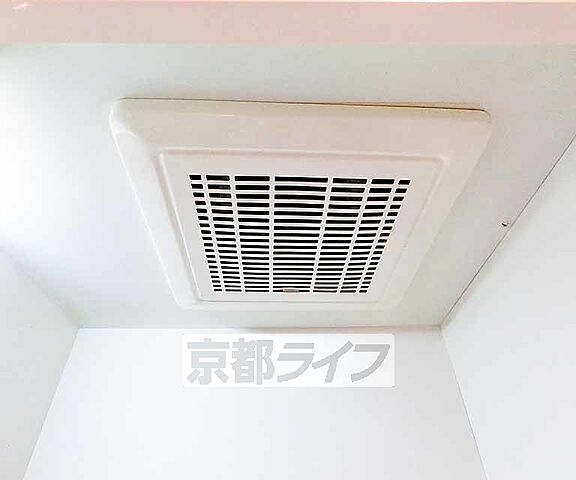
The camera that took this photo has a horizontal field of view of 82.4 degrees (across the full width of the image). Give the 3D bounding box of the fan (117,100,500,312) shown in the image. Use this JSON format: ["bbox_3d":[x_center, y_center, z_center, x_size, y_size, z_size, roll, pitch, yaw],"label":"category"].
[{"bbox_3d":[0.011,0.006,0.437,0.375,0.022,0.375,1,-41,-2],"label":"fan"}]

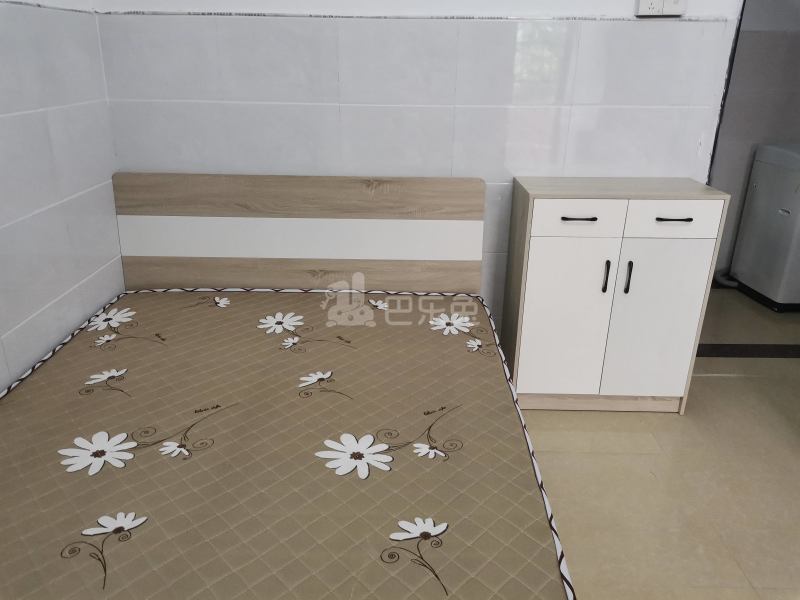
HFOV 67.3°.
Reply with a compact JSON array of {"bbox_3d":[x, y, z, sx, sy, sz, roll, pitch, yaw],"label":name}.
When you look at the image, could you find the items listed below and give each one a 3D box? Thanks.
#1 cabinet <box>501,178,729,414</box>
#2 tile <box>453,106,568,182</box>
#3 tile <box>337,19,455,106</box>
[{"bbox_3d":[0.802,-0.013,2.416,0.705,0.892,0.325,1,22,0],"label":"cabinet"},{"bbox_3d":[0.439,-0.617,2.396,0.450,0.302,0.020,0,22,-2],"label":"tile"},{"bbox_3d":[-0.008,-0.899,2.273,0.450,0.302,0.020,0,22,-2],"label":"tile"}]

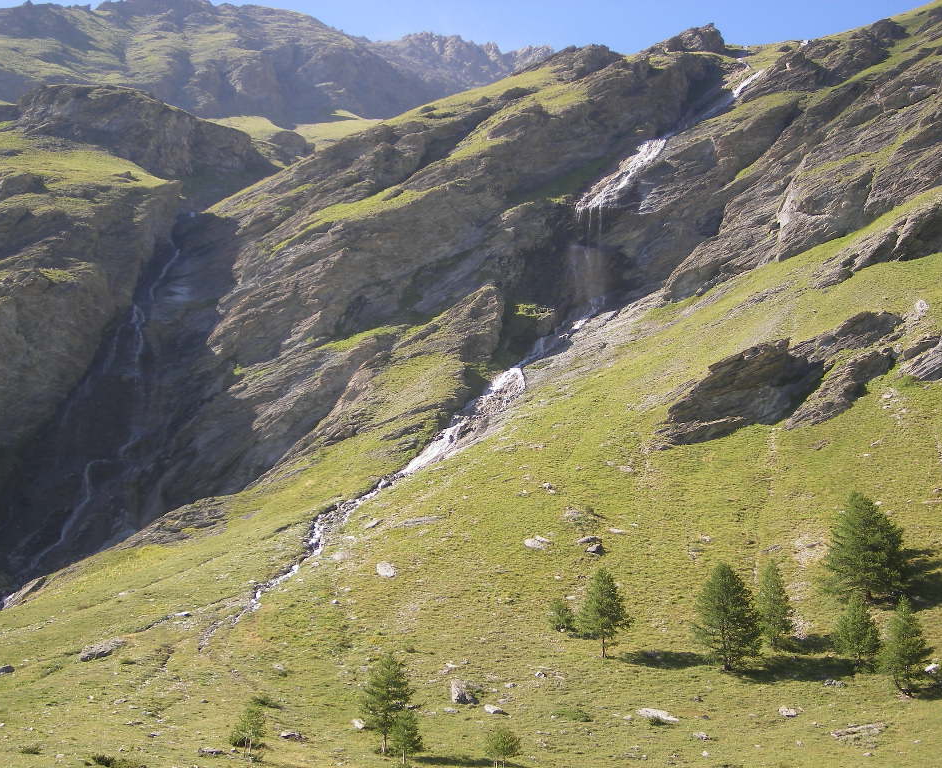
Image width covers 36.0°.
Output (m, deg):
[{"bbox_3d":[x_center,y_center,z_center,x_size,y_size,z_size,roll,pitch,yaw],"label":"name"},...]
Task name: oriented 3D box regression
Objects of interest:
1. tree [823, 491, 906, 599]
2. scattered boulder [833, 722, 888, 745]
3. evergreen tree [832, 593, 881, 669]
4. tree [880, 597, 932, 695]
[{"bbox_3d":[34.477,14.238,127.000,6.970,9.810,6.970,0,-9,0],"label":"tree"},{"bbox_3d":[26.266,23.630,98.000,3.790,1.340,2.300,0,-9,0],"label":"scattered boulder"},{"bbox_3d":[26.330,17.010,99.000,3.310,5.260,3.310,0,-6,0],"label":"evergreen tree"},{"bbox_3d":[32.973,19.807,110.000,3.830,7.360,3.830,0,-9,0],"label":"tree"}]

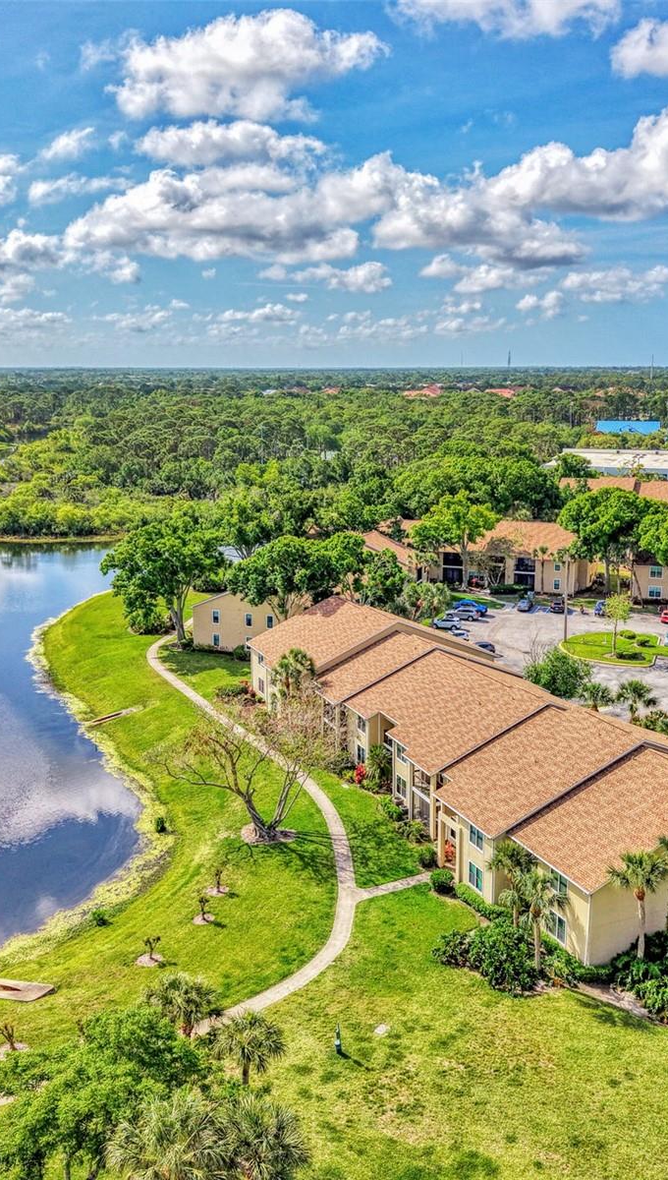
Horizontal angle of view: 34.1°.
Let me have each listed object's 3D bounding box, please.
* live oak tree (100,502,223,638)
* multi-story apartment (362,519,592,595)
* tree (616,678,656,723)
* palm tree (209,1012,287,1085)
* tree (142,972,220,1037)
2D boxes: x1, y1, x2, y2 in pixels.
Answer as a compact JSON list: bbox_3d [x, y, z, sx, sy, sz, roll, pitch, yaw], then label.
[{"bbox_3d":[-20.970,-1.610,134.920,15.850,16.800,15.850,0,12,0],"label":"live oak tree"},{"bbox_3d":[26.190,-7.150,185.440,37.000,9.500,20.500,7,13,29],"label":"multi-story apartment"},{"bbox_3d":[28.370,11.490,102.830,3.790,6.170,3.790,3,12,16],"label":"tree"},{"bbox_3d":[-4.240,22.770,53.960,3.680,4.110,3.680,-1,12,-5],"label":"palm tree"},{"bbox_3d":[-7.390,21.080,53.230,3.820,5.270,3.820,0,12,0],"label":"tree"}]

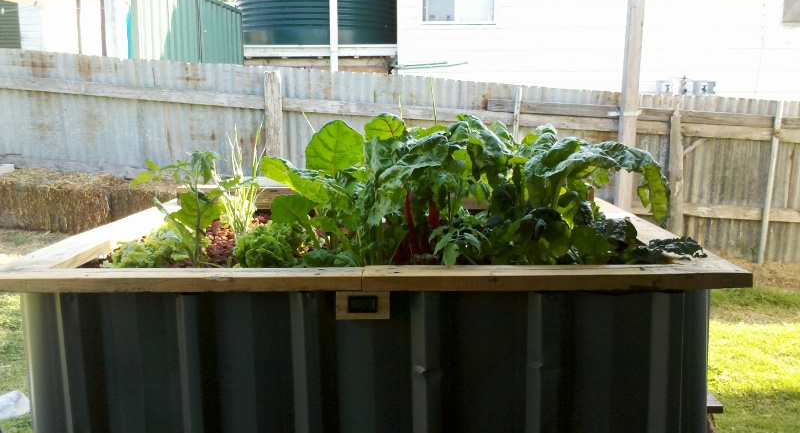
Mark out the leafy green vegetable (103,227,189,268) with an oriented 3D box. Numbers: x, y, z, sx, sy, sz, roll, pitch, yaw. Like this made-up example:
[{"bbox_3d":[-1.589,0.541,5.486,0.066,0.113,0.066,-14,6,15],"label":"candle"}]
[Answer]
[{"bbox_3d":[-0.534,0.064,1.340,0.185,0.095,0.170,-1,7,0],"label":"leafy green vegetable"}]

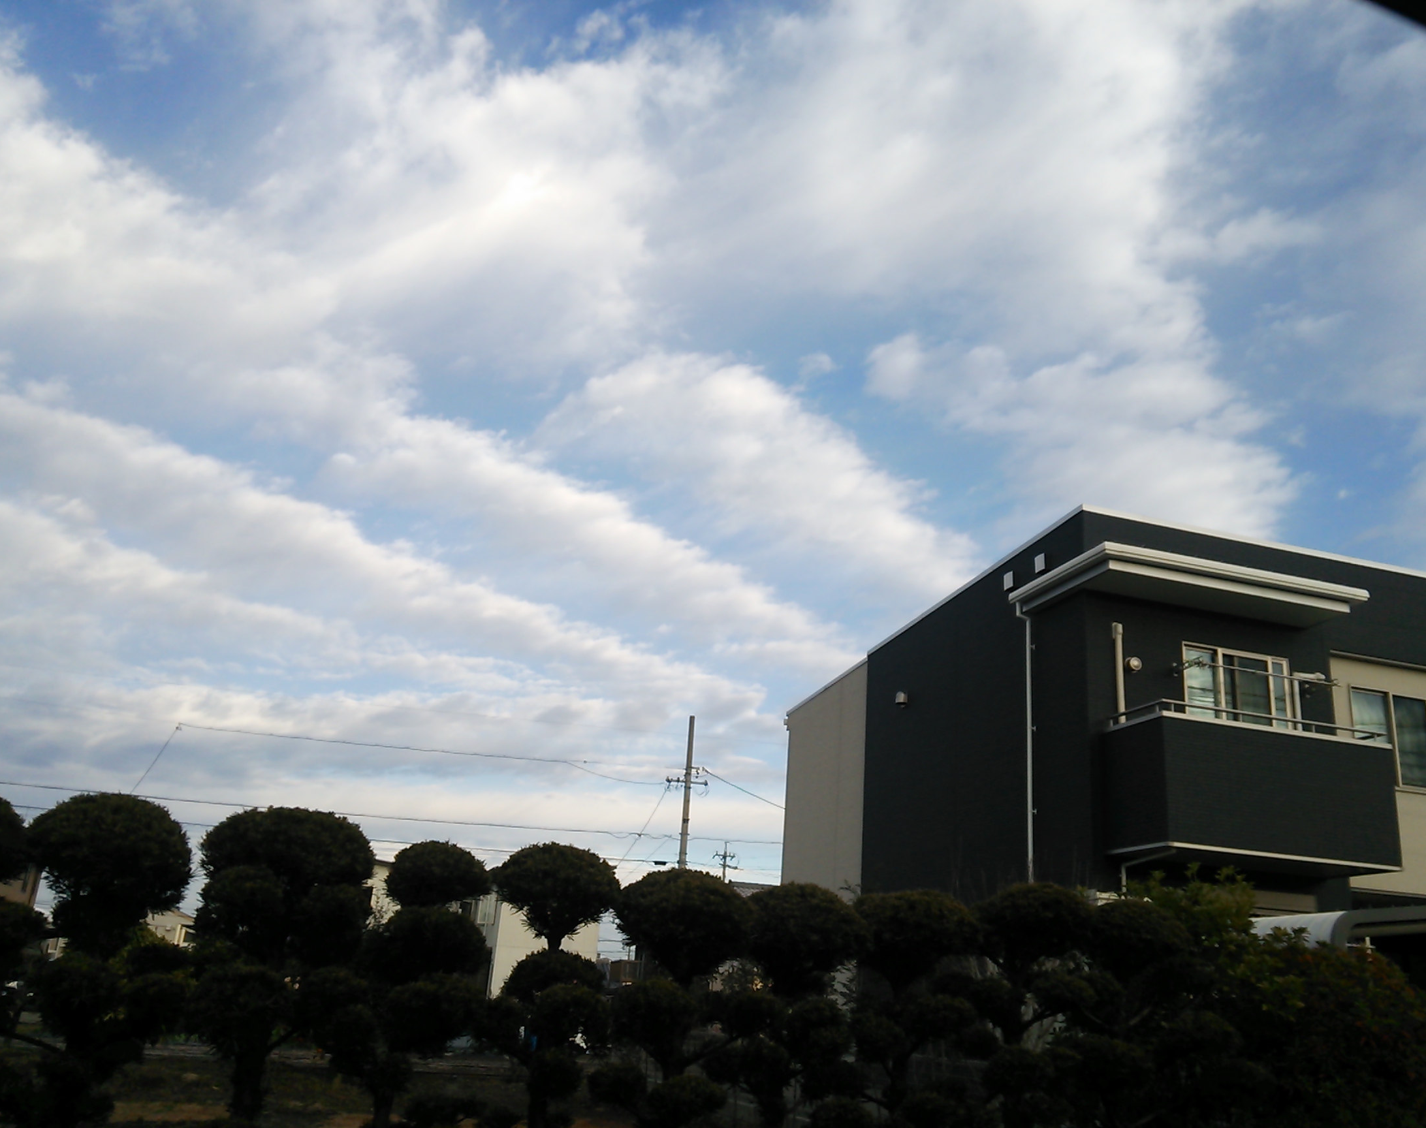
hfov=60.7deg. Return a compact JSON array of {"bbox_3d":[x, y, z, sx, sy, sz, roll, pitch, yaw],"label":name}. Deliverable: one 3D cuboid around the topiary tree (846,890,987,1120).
[{"bbox_3d":[1.781,4.012,10.706,1.120,2.158,1.100,5,-20,0],"label":"topiary tree"}]

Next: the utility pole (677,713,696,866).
[{"bbox_3d":[-1.266,11.393,45.170,0.340,11.700,0.340,5,-20,0],"label":"utility pole"}]

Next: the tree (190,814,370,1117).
[{"bbox_3d":[-3.214,2.990,9.170,1.280,2.203,1.220,5,-20,0],"label":"tree"}]

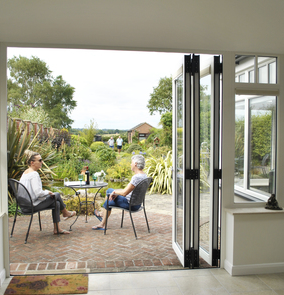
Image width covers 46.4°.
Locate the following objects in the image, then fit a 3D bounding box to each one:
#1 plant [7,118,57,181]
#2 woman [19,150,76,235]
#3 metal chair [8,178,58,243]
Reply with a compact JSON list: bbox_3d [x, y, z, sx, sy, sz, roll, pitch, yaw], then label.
[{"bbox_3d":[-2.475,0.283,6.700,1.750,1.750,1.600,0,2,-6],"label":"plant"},{"bbox_3d":[-1.461,0.691,4.989,0.860,1.250,0.500,-1,2,-40],"label":"woman"},{"bbox_3d":[-1.618,0.880,4.856,0.510,0.880,0.620,2,2,42],"label":"metal chair"}]

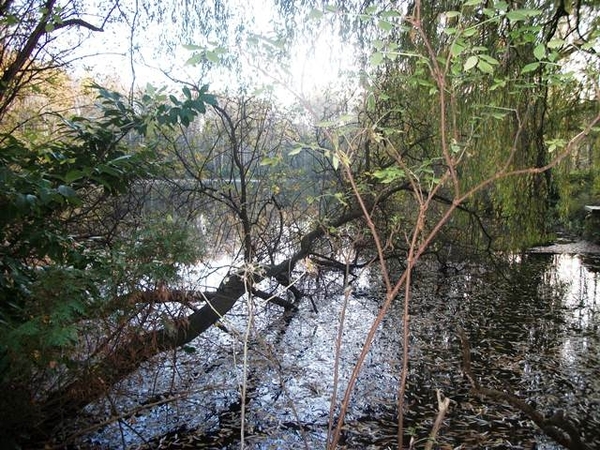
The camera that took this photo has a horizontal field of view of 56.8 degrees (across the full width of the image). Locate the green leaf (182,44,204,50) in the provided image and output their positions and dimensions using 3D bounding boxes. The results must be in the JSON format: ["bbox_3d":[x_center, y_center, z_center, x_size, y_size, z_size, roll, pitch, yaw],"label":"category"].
[{"bbox_3d":[-0.397,-0.656,2.050,0.078,0.014,0.038,7,-14,-12],"label":"green leaf"}]

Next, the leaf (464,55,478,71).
[{"bbox_3d":[0.603,-0.570,1.950,0.037,0.066,0.014,35,-20,28],"label":"leaf"}]

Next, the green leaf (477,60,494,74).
[{"bbox_3d":[0.653,-0.554,1.950,0.068,0.014,0.037,35,57,15],"label":"green leaf"}]

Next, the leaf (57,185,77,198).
[{"bbox_3d":[-1.010,-0.145,2.400,0.090,0.016,0.046,21,42,18],"label":"leaf"}]

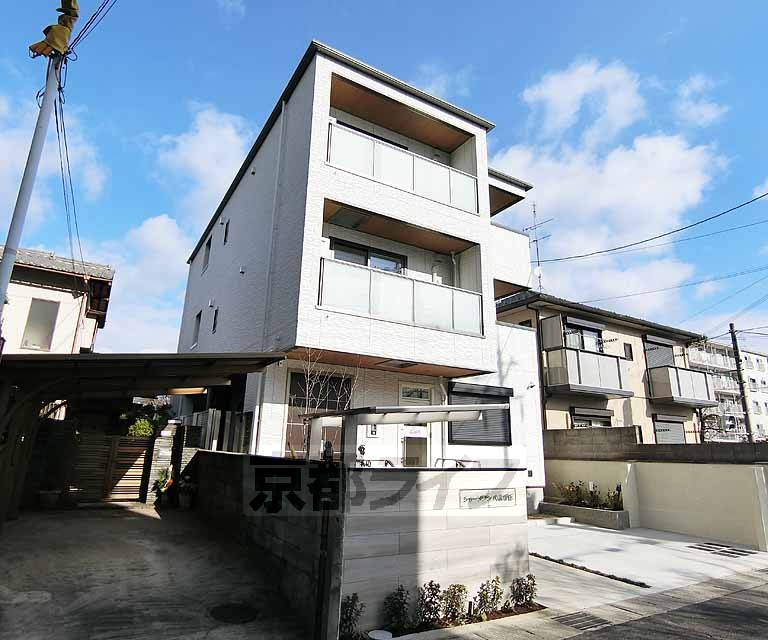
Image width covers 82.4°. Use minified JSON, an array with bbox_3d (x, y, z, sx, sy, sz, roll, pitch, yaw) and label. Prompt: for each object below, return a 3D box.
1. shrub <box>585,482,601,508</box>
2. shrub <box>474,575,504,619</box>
[{"bbox_3d":[5.015,4.233,10.559,0.370,0.600,0.370,9,-17,-26],"label":"shrub"},{"bbox_3d":[1.106,2.937,4.646,0.290,0.380,0.260,9,-17,-26],"label":"shrub"}]

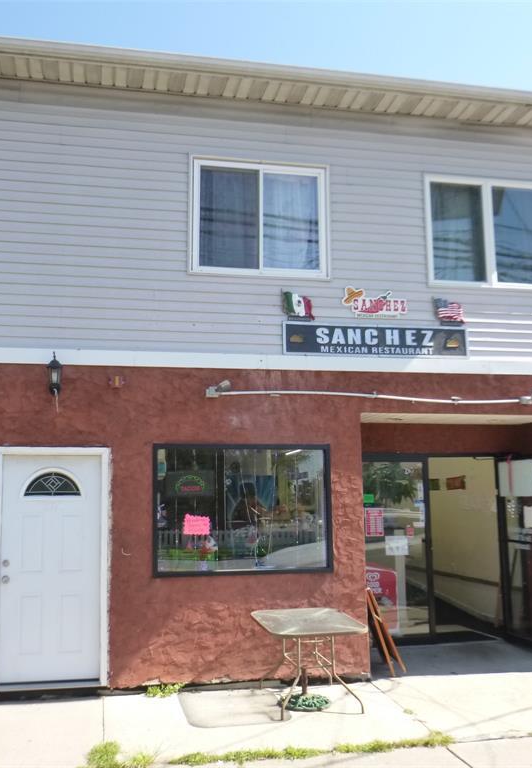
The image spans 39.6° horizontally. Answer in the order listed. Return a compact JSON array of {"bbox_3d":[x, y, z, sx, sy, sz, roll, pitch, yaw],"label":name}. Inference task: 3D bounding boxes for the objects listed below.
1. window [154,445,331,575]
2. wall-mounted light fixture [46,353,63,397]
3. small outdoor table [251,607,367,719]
[{"bbox_3d":[-0.214,1.222,7.207,1.770,1.250,0.110,1,-8,-12],"label":"window"},{"bbox_3d":[-1.975,-0.093,6.905,0.160,0.430,0.210,1,-8,-12],"label":"wall-mounted light fixture"},{"bbox_3d":[0.342,2.450,6.540,0.830,0.700,1.030,1,-8,-12],"label":"small outdoor table"}]

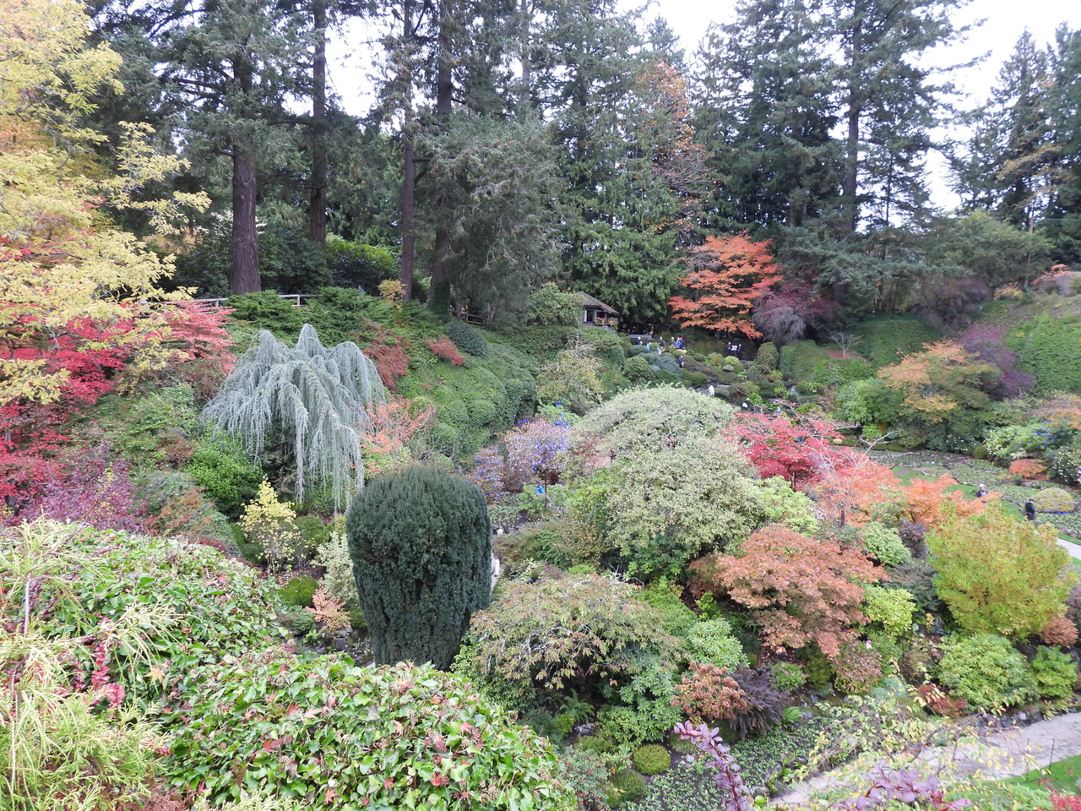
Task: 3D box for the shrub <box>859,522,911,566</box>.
[{"bbox_3d":[17.951,7.185,39.000,2.800,2.200,2.600,5,9,25],"label":"shrub"}]

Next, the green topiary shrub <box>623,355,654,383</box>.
[{"bbox_3d":[8.532,-3.259,65.000,2.650,2.400,2.550,2,8,7],"label":"green topiary shrub"}]

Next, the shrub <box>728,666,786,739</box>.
[{"bbox_3d":[5.395,7.479,18.900,1.524,1.714,1.524,1,5,0],"label":"shrub"}]

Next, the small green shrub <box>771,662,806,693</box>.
[{"bbox_3d":[6.730,7.382,20.300,0.962,0.749,0.962,1,5,0],"label":"small green shrub"}]

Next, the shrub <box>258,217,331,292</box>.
[{"bbox_3d":[-16.321,-9.796,50.000,4.706,5.385,4.235,1,5,0],"label":"shrub"}]

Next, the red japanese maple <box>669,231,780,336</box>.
[{"bbox_3d":[18.302,-11.632,74.000,11.100,10.600,9.500,3,8,13],"label":"red japanese maple"}]

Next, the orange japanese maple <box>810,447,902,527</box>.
[{"bbox_3d":[16.112,4.201,38.500,4.422,4.314,4.201,1,5,0],"label":"orange japanese maple"}]

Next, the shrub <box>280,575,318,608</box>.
[{"bbox_3d":[-8.135,6.261,25.200,1.350,0.980,1.300,-1,4,-18],"label":"shrub"}]

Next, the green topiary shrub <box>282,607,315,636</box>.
[{"bbox_3d":[-10.077,8.959,31.000,1.550,1.100,1.400,-2,8,-19],"label":"green topiary shrub"}]

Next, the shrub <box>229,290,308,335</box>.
[{"bbox_3d":[-13.894,-4.688,38.000,4.000,2.200,3.200,-2,9,-20],"label":"shrub"}]

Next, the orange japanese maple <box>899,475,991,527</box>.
[{"bbox_3d":[18.870,4.555,35.000,4.400,2.600,3.800,3,4,29],"label":"orange japanese maple"}]

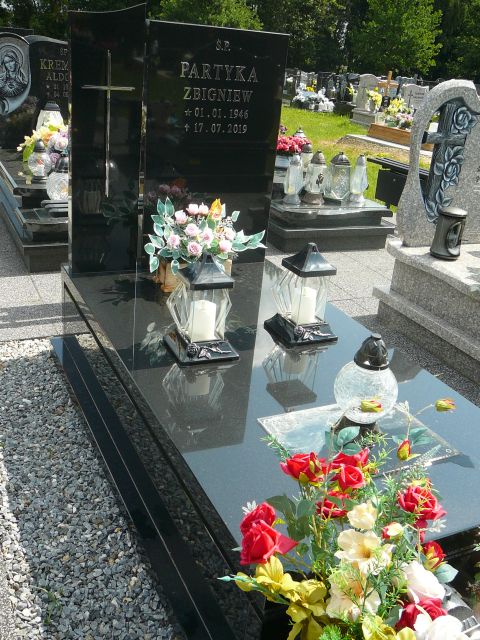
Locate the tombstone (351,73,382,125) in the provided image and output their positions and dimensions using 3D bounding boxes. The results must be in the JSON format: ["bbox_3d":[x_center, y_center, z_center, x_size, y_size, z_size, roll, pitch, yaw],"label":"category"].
[{"bbox_3d":[2.791,-4.725,13.810,0.632,0.958,0.391,-6,25,-25],"label":"tombstone"}]

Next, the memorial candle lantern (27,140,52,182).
[{"bbox_3d":[-1.167,-0.928,3.770,0.138,0.235,0.138,-6,26,-25],"label":"memorial candle lantern"}]

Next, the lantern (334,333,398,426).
[{"bbox_3d":[0.327,0.163,1.660,0.164,0.279,0.164,-6,26,-25],"label":"lantern"}]

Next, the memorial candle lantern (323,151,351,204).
[{"bbox_3d":[0.703,-1.003,4.538,0.166,0.341,0.166,-6,26,-25],"label":"memorial candle lantern"}]

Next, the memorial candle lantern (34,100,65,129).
[{"bbox_3d":[-1.257,-1.258,4.325,0.207,0.386,0.207,-6,26,-25],"label":"memorial candle lantern"}]

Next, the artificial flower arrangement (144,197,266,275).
[{"bbox_3d":[-0.137,-0.341,2.659,0.530,0.344,0.316,-6,25,-25],"label":"artificial flower arrangement"}]

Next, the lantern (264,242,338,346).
[{"bbox_3d":[0.232,-0.107,2.269,0.205,0.331,0.205,-6,25,-25],"label":"lantern"}]

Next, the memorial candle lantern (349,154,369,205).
[{"bbox_3d":[0.856,-0.992,4.562,0.127,0.332,0.127,-6,26,-25],"label":"memorial candle lantern"}]

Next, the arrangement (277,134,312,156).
[{"bbox_3d":[0.418,-1.417,5.255,0.307,0.186,0.251,-6,25,-25],"label":"arrangement"}]

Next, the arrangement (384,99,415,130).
[{"bbox_3d":[2.739,-3.479,10.935,0.414,0.451,0.368,-6,26,-25],"label":"arrangement"}]

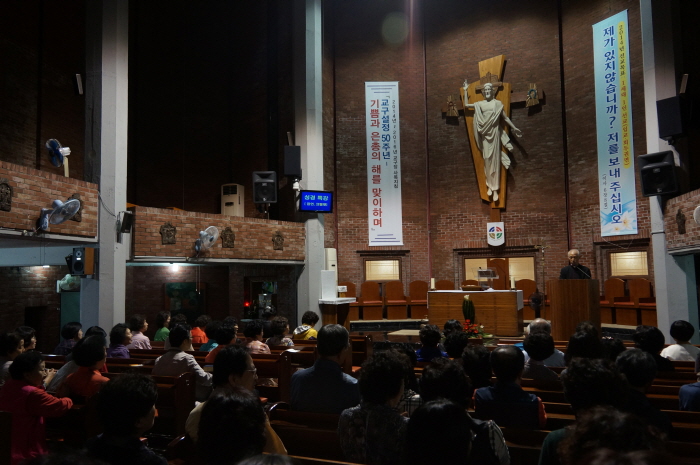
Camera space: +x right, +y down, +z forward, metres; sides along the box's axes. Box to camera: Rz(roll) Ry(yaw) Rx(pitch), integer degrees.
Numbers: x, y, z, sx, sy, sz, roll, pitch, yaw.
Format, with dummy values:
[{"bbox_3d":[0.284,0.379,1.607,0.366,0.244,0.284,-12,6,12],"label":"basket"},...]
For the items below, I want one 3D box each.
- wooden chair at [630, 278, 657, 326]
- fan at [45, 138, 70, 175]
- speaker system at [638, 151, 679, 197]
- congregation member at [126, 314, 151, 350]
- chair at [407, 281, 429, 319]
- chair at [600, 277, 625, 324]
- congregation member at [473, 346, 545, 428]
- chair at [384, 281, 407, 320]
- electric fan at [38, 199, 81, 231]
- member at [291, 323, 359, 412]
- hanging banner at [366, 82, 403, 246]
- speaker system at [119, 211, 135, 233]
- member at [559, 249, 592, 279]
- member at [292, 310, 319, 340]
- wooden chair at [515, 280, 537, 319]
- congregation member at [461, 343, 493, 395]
[{"bbox_3d":[6.133,1.423,11.252,0.520,0.980,0.500,3,-6,-44],"label":"wooden chair"},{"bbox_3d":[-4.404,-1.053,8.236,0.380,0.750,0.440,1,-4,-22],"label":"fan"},{"bbox_3d":[5.302,-1.006,9.300,0.380,0.660,0.510,-13,5,-41],"label":"speaker system"},{"bbox_3d":[-2.323,1.550,6.335,0.460,1.200,0.750,-3,-5,27],"label":"congregation member"},{"bbox_3d":[1.810,1.698,13.900,0.560,0.930,0.560,-1,-4,-2],"label":"chair"},{"bbox_3d":[5.728,1.522,12.050,0.600,0.980,0.580,2,-5,-34],"label":"chair"},{"bbox_3d":[1.020,1.296,3.380,0.480,1.240,0.660,-2,-4,21],"label":"congregation member"},{"bbox_3d":[1.185,1.708,13.900,0.560,0.930,0.560,-1,-4,-2],"label":"chair"},{"bbox_3d":[-3.970,-0.239,7.430,0.550,0.430,0.470,-2,-4,14],"label":"electric fan"},{"bbox_3d":[-0.073,1.267,3.658,0.500,1.310,0.700,-3,-5,26],"label":"member"},{"bbox_3d":[0.899,-1.844,14.609,0.900,4.417,0.040,-1,-4,-5],"label":"hanging banner"},{"bbox_3d":[-3.547,-0.159,8.650,0.160,0.330,0.170,14,3,27],"label":"speaker system"},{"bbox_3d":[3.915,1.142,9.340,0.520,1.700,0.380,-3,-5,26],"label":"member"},{"bbox_3d":[-0.602,1.857,8.613,0.460,1.230,0.620,-3,-5,26],"label":"member"},{"bbox_3d":[4.369,1.676,13.500,0.600,1.000,0.600,-3,-4,24],"label":"wooden chair"},{"bbox_3d":[0.980,1.405,4.080,0.460,1.200,0.640,-2,-4,21],"label":"congregation member"}]

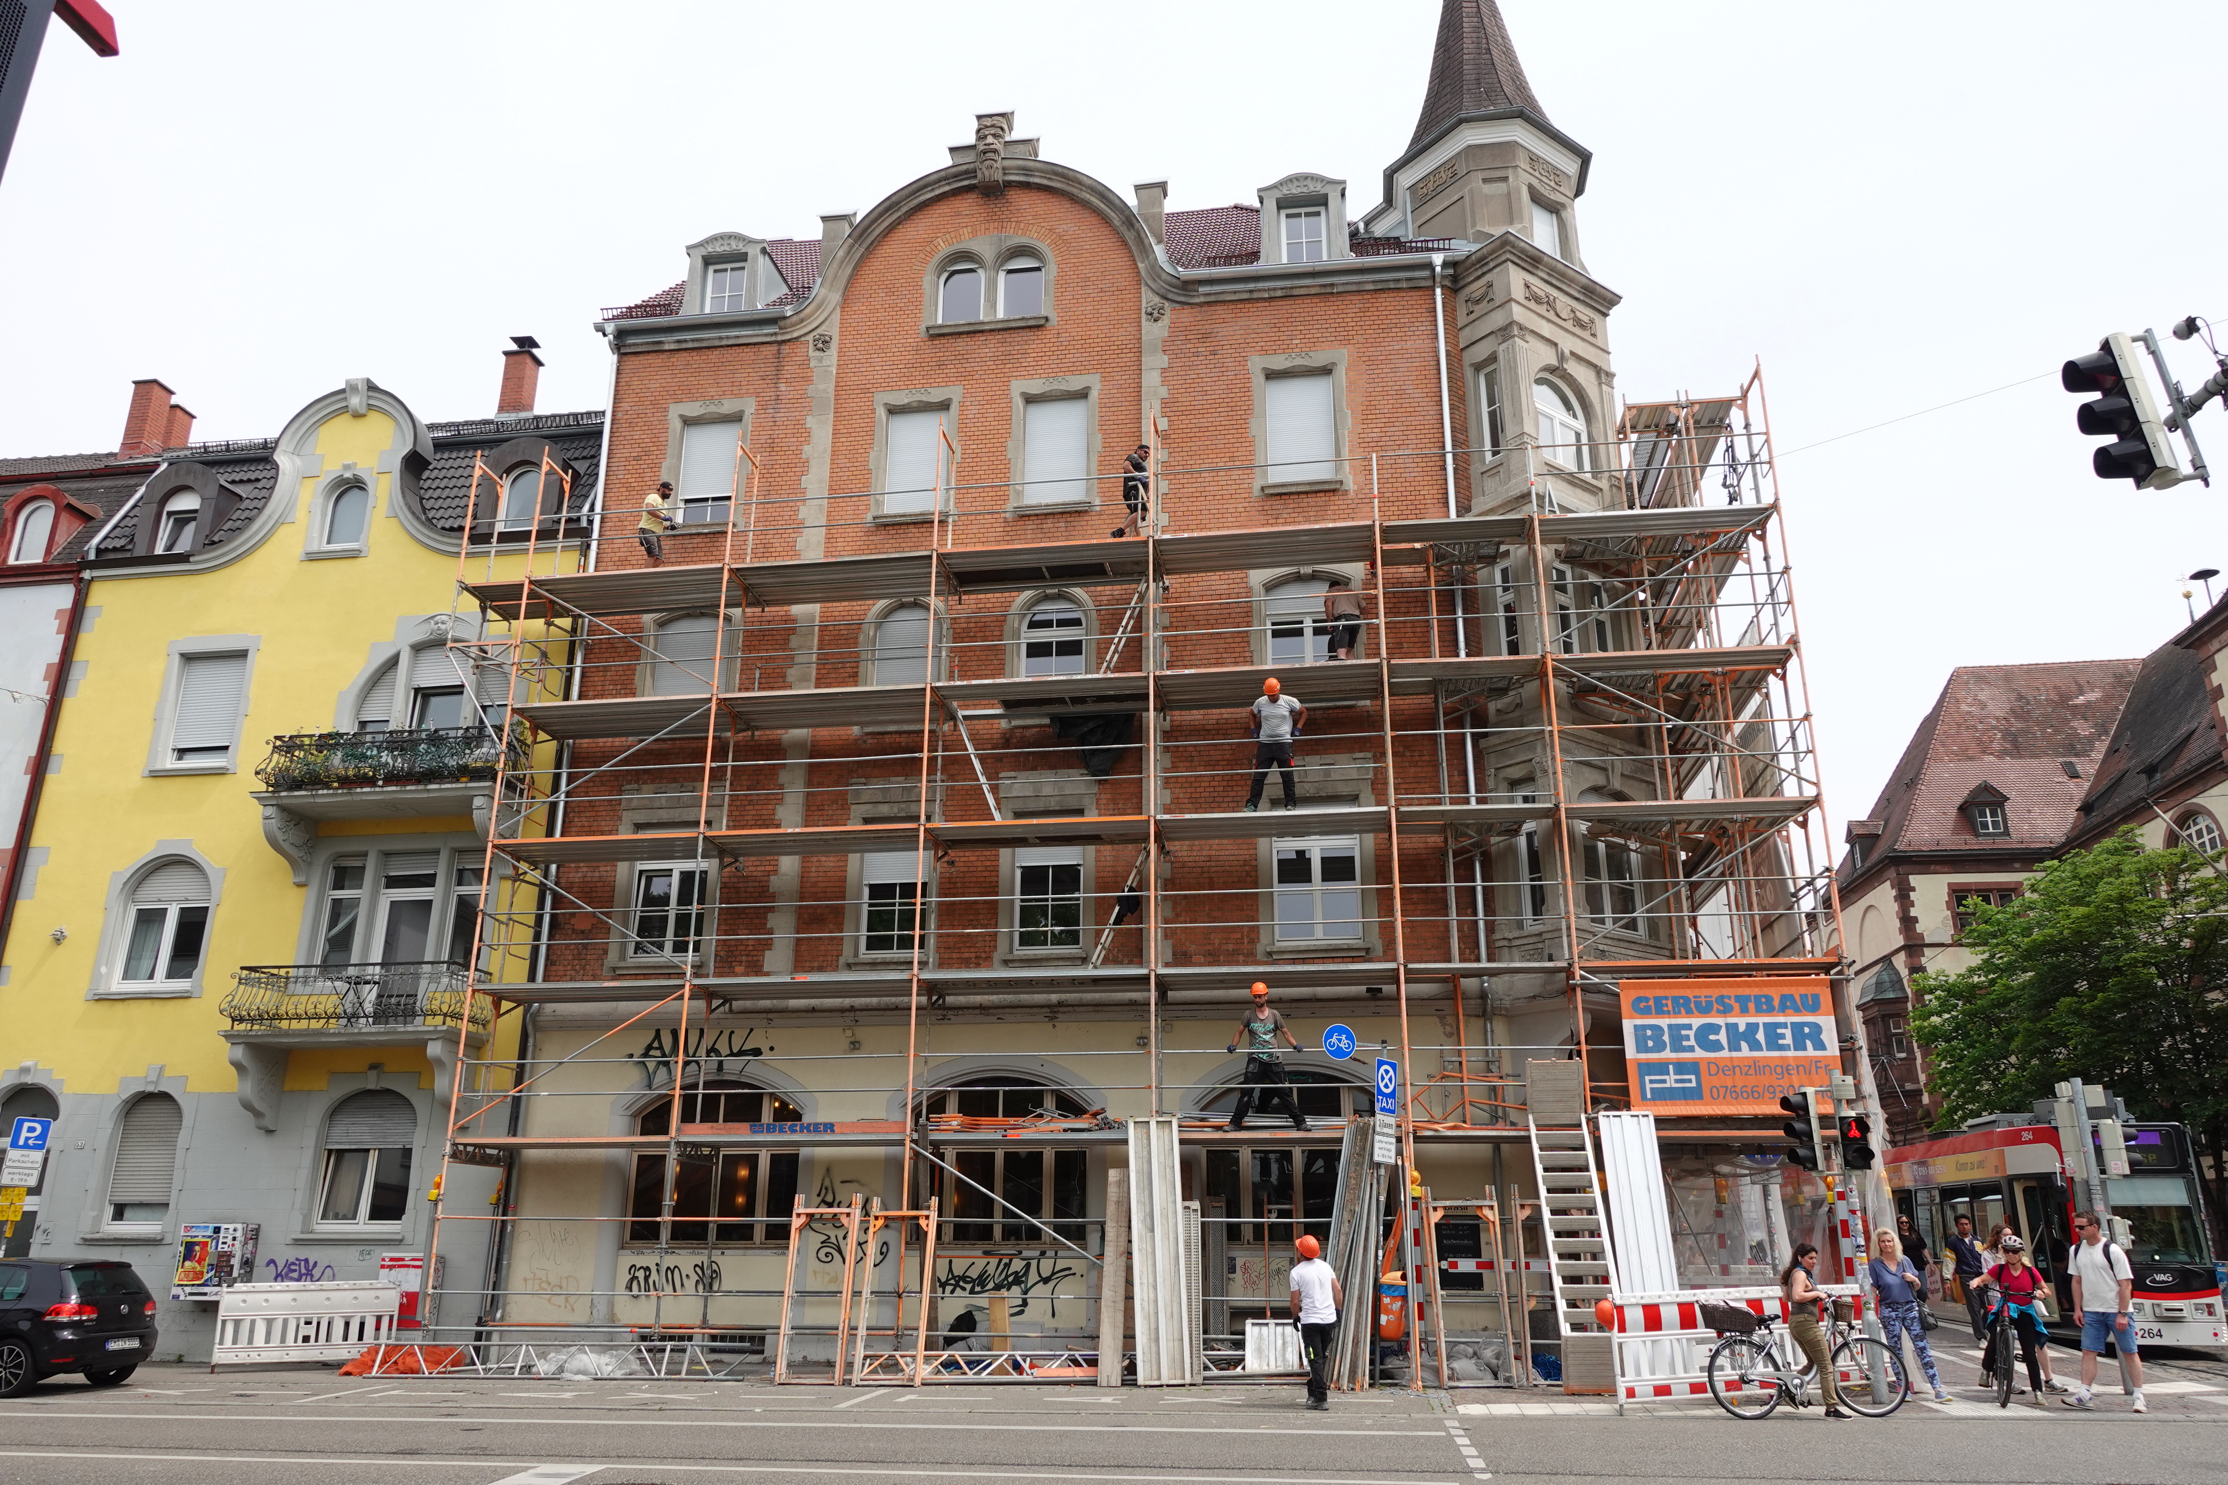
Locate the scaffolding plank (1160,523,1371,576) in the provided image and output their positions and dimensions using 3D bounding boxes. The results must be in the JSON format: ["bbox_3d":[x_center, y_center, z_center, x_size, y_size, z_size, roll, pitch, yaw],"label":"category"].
[{"bbox_3d":[2.121,-2.721,20.856,3.050,0.080,1.080,-2,-18,8],"label":"scaffolding plank"}]

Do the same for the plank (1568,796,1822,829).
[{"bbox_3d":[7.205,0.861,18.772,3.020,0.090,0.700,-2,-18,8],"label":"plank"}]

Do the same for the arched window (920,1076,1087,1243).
[{"bbox_3d":[-1.526,5.574,19.780,2.400,2.180,0.220,-2,-18,8],"label":"arched window"}]

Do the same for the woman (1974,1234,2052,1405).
[{"bbox_3d":[9.292,5.916,15.352,0.660,1.598,0.500,-10,-21,28],"label":"woman"}]

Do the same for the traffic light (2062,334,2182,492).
[{"bbox_3d":[5.316,-1.740,7.854,0.340,0.800,0.280,-12,-14,17],"label":"traffic light"}]

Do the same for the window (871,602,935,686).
[{"bbox_3d":[-3.113,-1.244,22.142,0.980,1.780,0.180,-2,-19,8],"label":"window"}]

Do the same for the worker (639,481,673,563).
[{"bbox_3d":[-6.915,-3.180,22.477,0.560,1.770,0.480,-2,-19,8],"label":"worker"}]

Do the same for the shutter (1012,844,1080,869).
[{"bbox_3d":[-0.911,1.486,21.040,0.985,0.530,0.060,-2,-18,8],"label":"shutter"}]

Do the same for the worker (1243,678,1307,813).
[{"bbox_3d":[2.127,0.064,19.626,0.780,1.880,0.450,-2,-19,7],"label":"worker"}]

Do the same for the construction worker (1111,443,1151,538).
[{"bbox_3d":[0.274,-3.504,21.269,0.600,1.720,0.520,-6,-19,19],"label":"construction worker"}]

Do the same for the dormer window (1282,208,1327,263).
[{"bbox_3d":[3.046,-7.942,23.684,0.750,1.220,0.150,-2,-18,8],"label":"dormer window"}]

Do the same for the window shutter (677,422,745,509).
[{"bbox_3d":[-6.439,-4.527,23.870,1.000,1.360,0.080,-2,-18,8],"label":"window shutter"}]

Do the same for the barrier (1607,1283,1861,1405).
[{"bbox_3d":[6.264,5.970,14.725,3.230,1.050,0.250,8,-20,-22],"label":"barrier"}]

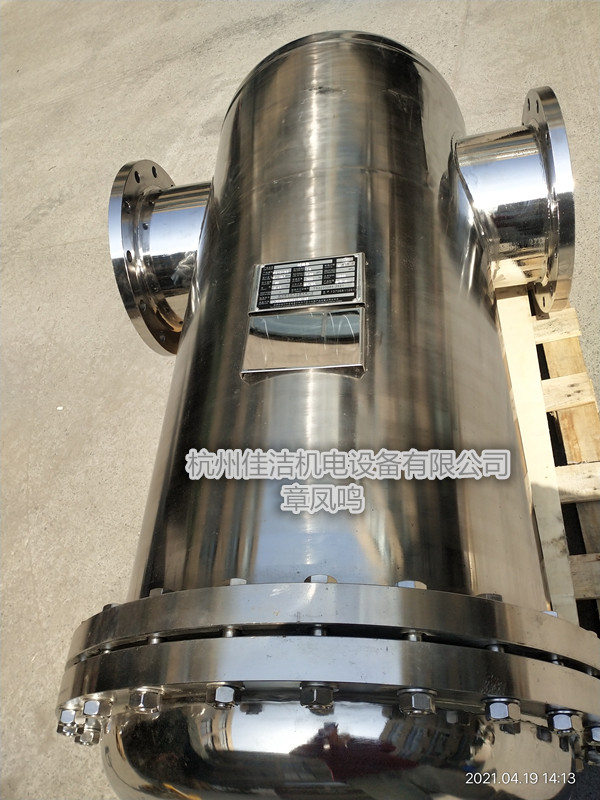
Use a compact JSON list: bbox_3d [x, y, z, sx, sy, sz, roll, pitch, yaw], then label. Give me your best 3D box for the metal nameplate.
[{"bbox_3d":[0.011,-0.168,1.014,0.168,0.009,0.100,-3,55,14],"label":"metal nameplate"}]

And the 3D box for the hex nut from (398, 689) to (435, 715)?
[{"bbox_3d":[0.110,0.284,0.650,0.035,0.031,0.020,3,55,0],"label":"hex nut"}]

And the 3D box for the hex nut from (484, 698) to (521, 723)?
[{"bbox_3d":[0.196,0.302,0.672,0.035,0.031,0.020,-14,52,23],"label":"hex nut"}]

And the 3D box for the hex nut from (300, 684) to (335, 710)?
[{"bbox_3d":[0.016,0.279,0.649,0.031,0.035,0.020,2,55,2],"label":"hex nut"}]

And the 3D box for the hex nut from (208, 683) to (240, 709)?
[{"bbox_3d":[-0.074,0.285,0.668,0.035,0.031,0.020,6,55,-4],"label":"hex nut"}]

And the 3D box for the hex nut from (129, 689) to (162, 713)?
[{"bbox_3d":[-0.157,0.306,0.705,0.031,0.035,0.020,9,55,-9],"label":"hex nut"}]

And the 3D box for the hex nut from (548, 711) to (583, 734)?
[{"bbox_3d":[0.272,0.332,0.711,0.035,0.031,0.020,-17,50,26],"label":"hex nut"}]

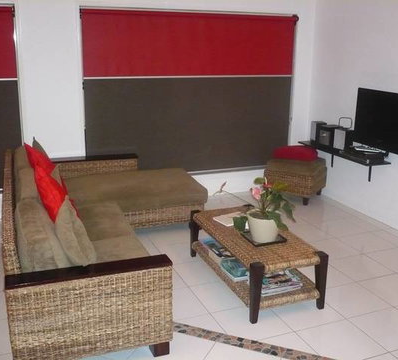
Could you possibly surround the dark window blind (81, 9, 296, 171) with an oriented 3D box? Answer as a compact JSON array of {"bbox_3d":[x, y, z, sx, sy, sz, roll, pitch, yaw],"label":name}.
[{"bbox_3d":[-0.009,-0.901,5.309,2.453,1.757,0.070,-6,17,-22],"label":"dark window blind"}]

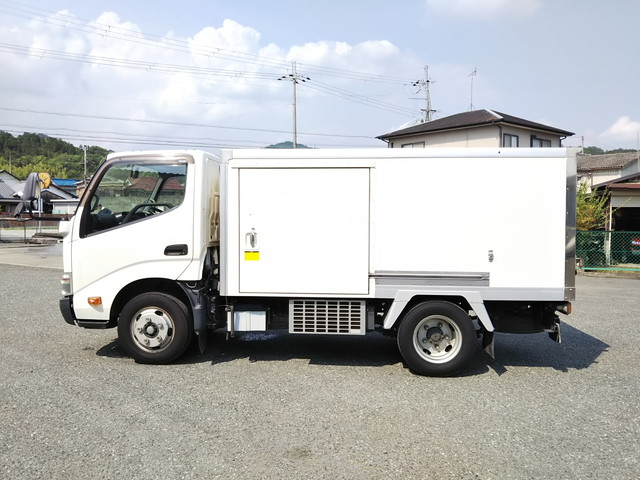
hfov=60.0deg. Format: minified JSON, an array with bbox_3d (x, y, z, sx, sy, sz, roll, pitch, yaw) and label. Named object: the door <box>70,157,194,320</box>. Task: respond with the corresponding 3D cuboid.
[{"bbox_3d":[-1.658,-0.012,5.009,1.128,1.457,0.170,0,2,5],"label":"door"}]

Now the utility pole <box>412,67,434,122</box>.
[{"bbox_3d":[8.810,-7.403,45.738,1.800,13.726,1.200,-1,2,-18],"label":"utility pole"}]

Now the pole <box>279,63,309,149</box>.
[{"bbox_3d":[-1.998,-7.188,43.745,1.900,13.457,1.600,2,3,37],"label":"pole"}]

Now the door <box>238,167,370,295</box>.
[{"bbox_3d":[-0.134,-0.076,4.798,1.123,1.080,0.070,0,2,5],"label":"door"}]

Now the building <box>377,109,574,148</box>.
[{"bbox_3d":[8.925,-3.823,32.159,7.245,7.673,8.190,-2,3,-41],"label":"building"}]

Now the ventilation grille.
[{"bbox_3d":[0.069,0.676,4.872,0.669,0.301,0.070,0,2,5],"label":"ventilation grille"}]

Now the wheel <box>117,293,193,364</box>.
[{"bbox_3d":[-1.491,0.798,5.083,0.655,0.655,0.210,0,2,5],"label":"wheel"}]

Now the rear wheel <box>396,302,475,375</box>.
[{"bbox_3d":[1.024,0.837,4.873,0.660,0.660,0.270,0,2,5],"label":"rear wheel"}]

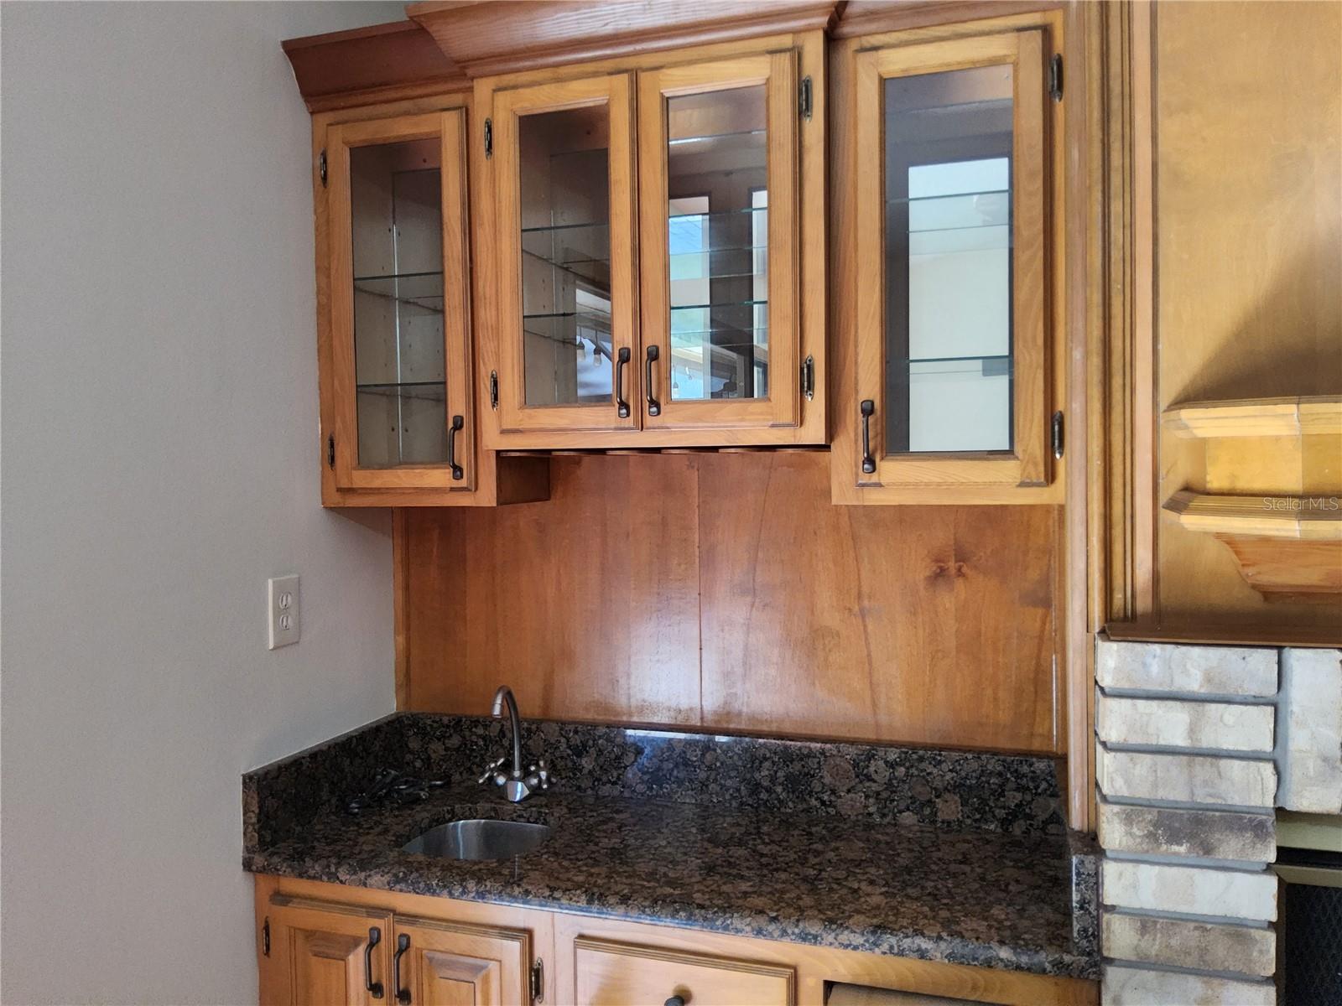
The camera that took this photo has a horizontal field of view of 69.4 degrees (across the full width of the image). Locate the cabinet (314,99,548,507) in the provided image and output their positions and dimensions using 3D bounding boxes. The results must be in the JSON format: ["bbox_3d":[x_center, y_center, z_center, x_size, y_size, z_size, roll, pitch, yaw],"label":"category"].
[{"bbox_3d":[-0.456,-0.363,1.871,0.365,0.734,0.246,0,2,17],"label":"cabinet"}]

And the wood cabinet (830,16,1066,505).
[{"bbox_3d":[0.452,-0.367,1.597,0.346,0.734,0.246,0,2,17],"label":"wood cabinet"}]

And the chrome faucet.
[{"bbox_3d":[-0.313,0.459,1.864,0.158,0.230,0.115,0,2,17],"label":"chrome faucet"}]

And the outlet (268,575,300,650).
[{"bbox_3d":[-0.686,0.194,1.725,0.006,0.123,0.076,0,2,17],"label":"outlet"}]

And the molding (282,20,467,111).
[{"bbox_3d":[-0.510,-0.775,1.716,0.355,0.099,0.082,0,2,17],"label":"molding"}]

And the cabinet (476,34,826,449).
[{"bbox_3d":[-0.006,-0.412,1.708,0.591,0.634,0.296,0,2,17],"label":"cabinet"}]

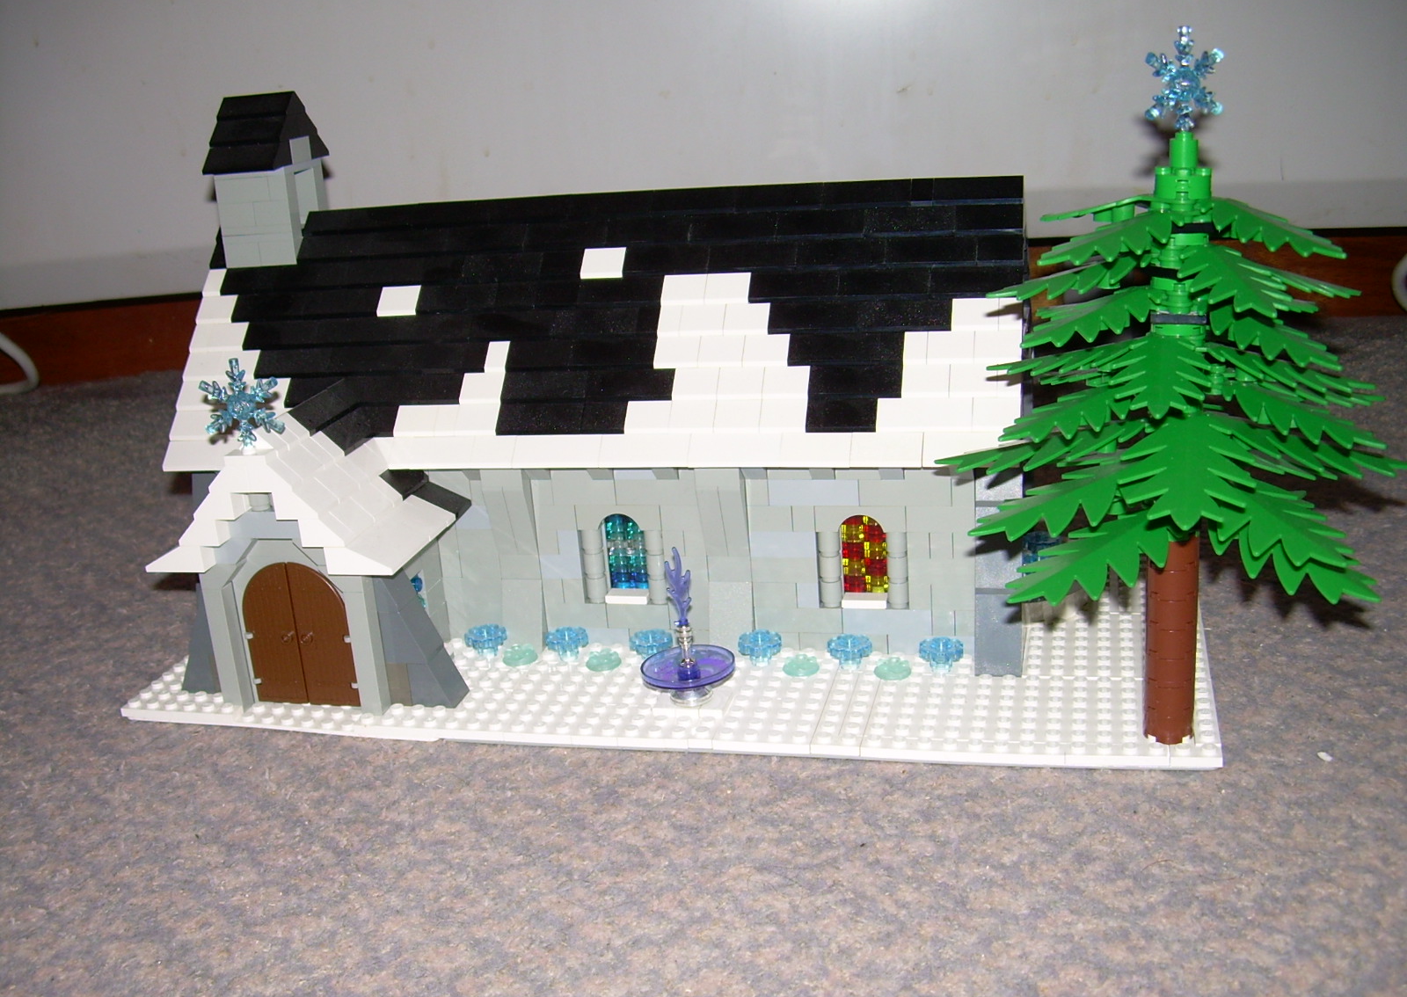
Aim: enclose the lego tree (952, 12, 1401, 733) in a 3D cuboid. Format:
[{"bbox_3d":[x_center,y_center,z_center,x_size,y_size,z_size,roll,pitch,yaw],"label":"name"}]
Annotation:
[{"bbox_3d":[0.135,-0.027,0.441,0.134,0.214,0.130,0,19,14],"label":"lego tree"}]

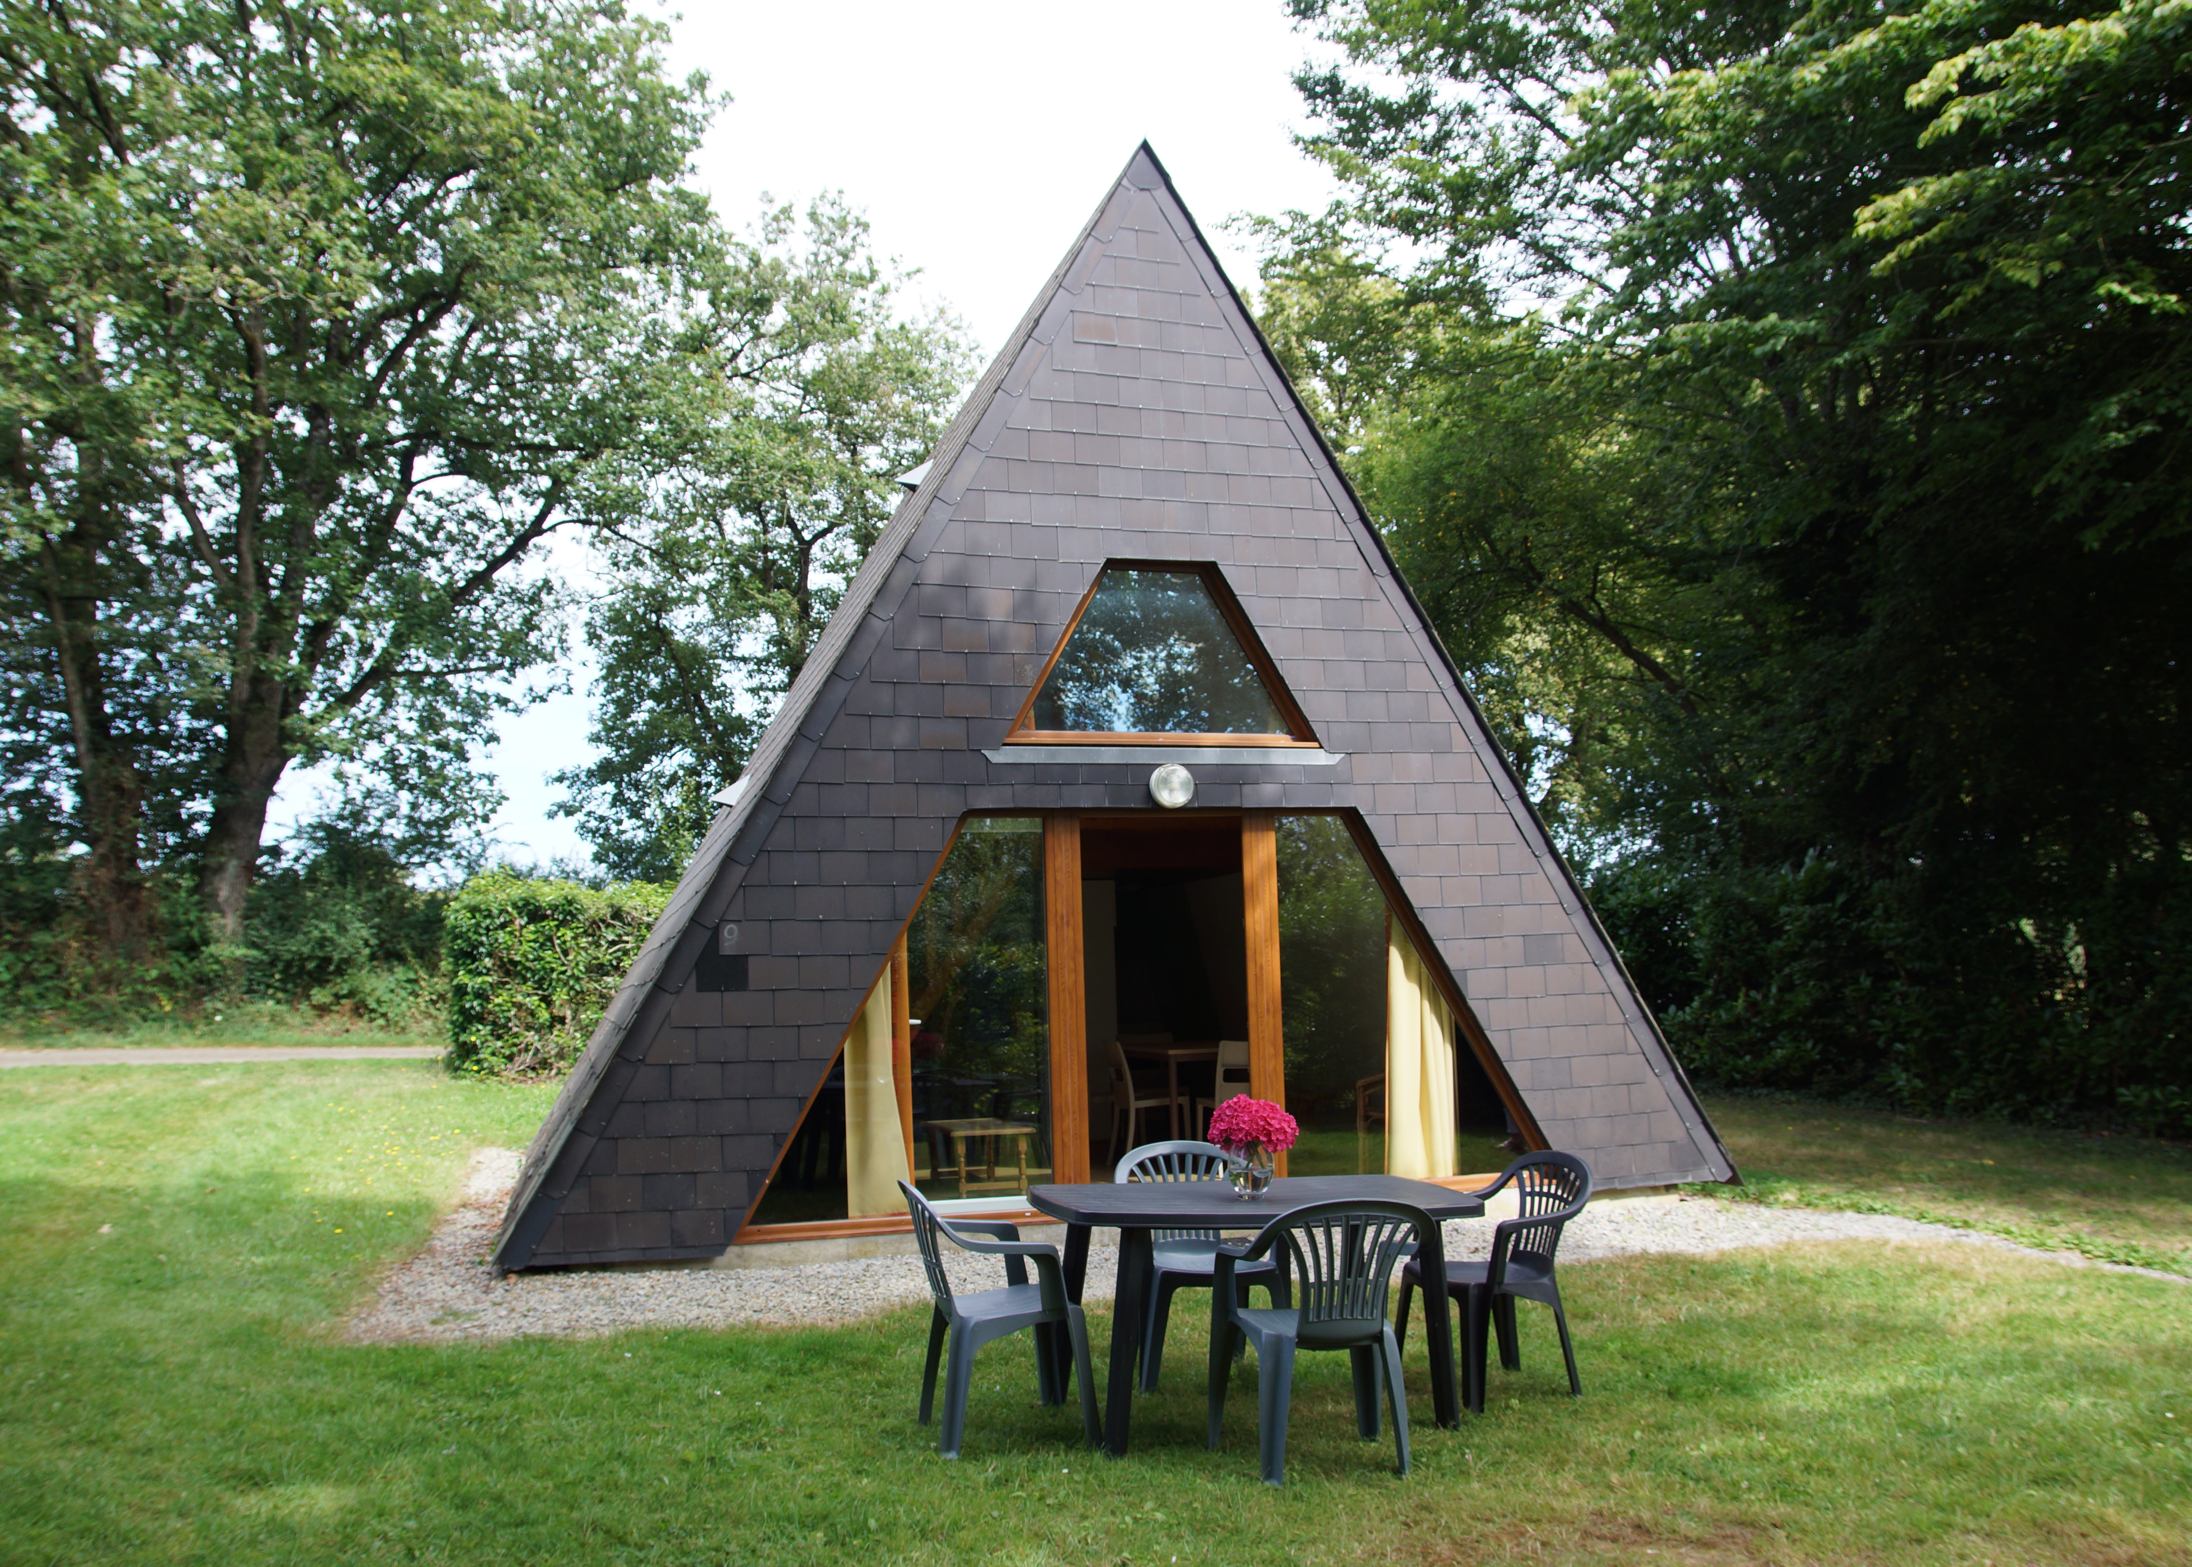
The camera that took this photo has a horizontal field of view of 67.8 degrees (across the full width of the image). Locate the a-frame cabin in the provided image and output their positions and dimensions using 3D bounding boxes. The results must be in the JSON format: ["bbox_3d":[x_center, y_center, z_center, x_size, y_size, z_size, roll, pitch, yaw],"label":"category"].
[{"bbox_3d":[-0.930,-0.151,13.403,7.021,6.123,9.041,1,-7,-17],"label":"a-frame cabin"}]

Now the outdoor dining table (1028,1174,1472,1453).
[{"bbox_3d":[0.525,1.739,5.445,1.380,0.720,0.880,1,-7,-14],"label":"outdoor dining table"}]

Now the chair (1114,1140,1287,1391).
[{"bbox_3d":[0.398,1.778,6.099,0.560,0.800,0.560,0,-7,-9],"label":"chair"}]

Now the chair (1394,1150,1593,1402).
[{"bbox_3d":[1.429,1.724,5.780,0.560,0.800,0.560,1,-7,-20],"label":"chair"}]

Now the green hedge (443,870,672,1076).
[{"bbox_3d":[-7.064,2.663,22.293,3.500,2.638,1.300,0,-7,-8],"label":"green hedge"}]

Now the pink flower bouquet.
[{"bbox_3d":[0.532,1.213,5.517,0.295,0.335,0.280,-1,-7,0],"label":"pink flower bouquet"}]

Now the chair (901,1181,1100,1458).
[{"bbox_3d":[-0.349,1.694,5.285,0.560,0.800,0.560,1,-7,-17],"label":"chair"}]

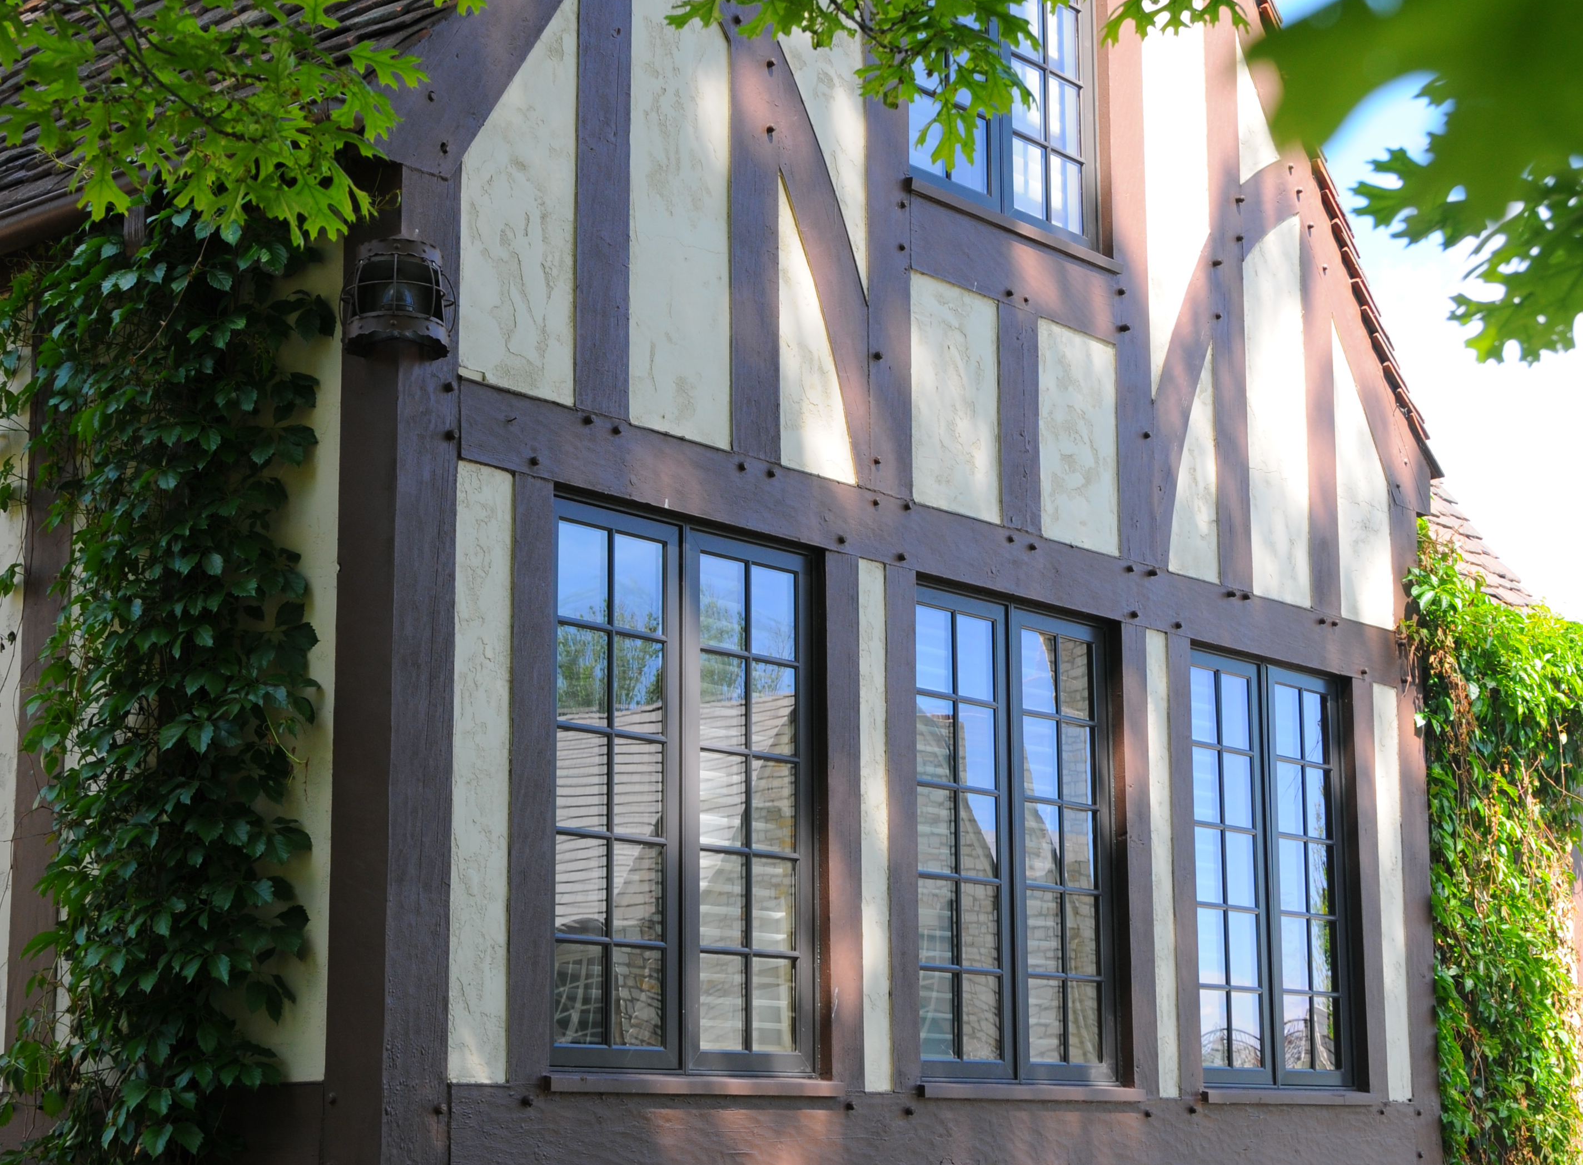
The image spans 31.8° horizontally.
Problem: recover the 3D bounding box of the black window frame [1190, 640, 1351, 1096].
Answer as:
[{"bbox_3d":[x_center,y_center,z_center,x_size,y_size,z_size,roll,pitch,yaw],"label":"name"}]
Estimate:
[{"bbox_3d":[1.556,0.965,9.326,0.091,1.434,1.013,-11,-15,41],"label":"black window frame"}]

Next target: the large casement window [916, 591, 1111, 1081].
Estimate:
[{"bbox_3d":[0.621,0.761,8.299,0.091,1.434,1.023,-11,-15,41],"label":"large casement window"}]

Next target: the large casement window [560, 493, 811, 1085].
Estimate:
[{"bbox_3d":[-0.321,0.556,7.265,0.091,1.434,1.031,-11,-15,41],"label":"large casement window"}]

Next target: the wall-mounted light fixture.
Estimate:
[{"bbox_3d":[-0.926,-0.677,6.531,0.263,0.263,0.253,0,-12,-3],"label":"wall-mounted light fixture"}]

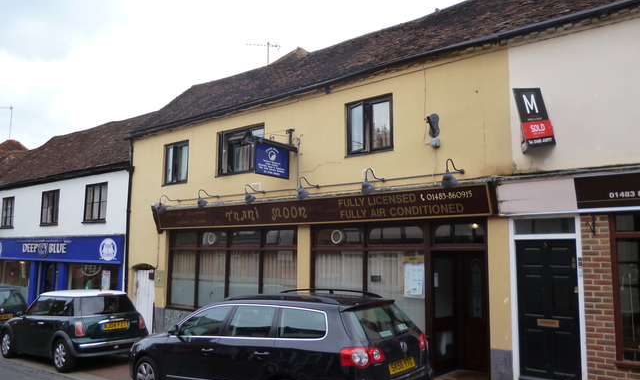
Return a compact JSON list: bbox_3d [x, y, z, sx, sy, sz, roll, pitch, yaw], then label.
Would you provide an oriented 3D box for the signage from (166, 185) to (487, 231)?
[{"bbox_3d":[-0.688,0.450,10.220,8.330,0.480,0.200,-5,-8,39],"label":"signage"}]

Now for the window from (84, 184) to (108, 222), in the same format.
[{"bbox_3d":[-6.565,0.392,15.162,1.281,1.148,0.130,-5,-8,39],"label":"window"}]

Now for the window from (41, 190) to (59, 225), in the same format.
[{"bbox_3d":[-8.861,0.598,17.001,1.284,1.135,0.130,-5,-8,39],"label":"window"}]

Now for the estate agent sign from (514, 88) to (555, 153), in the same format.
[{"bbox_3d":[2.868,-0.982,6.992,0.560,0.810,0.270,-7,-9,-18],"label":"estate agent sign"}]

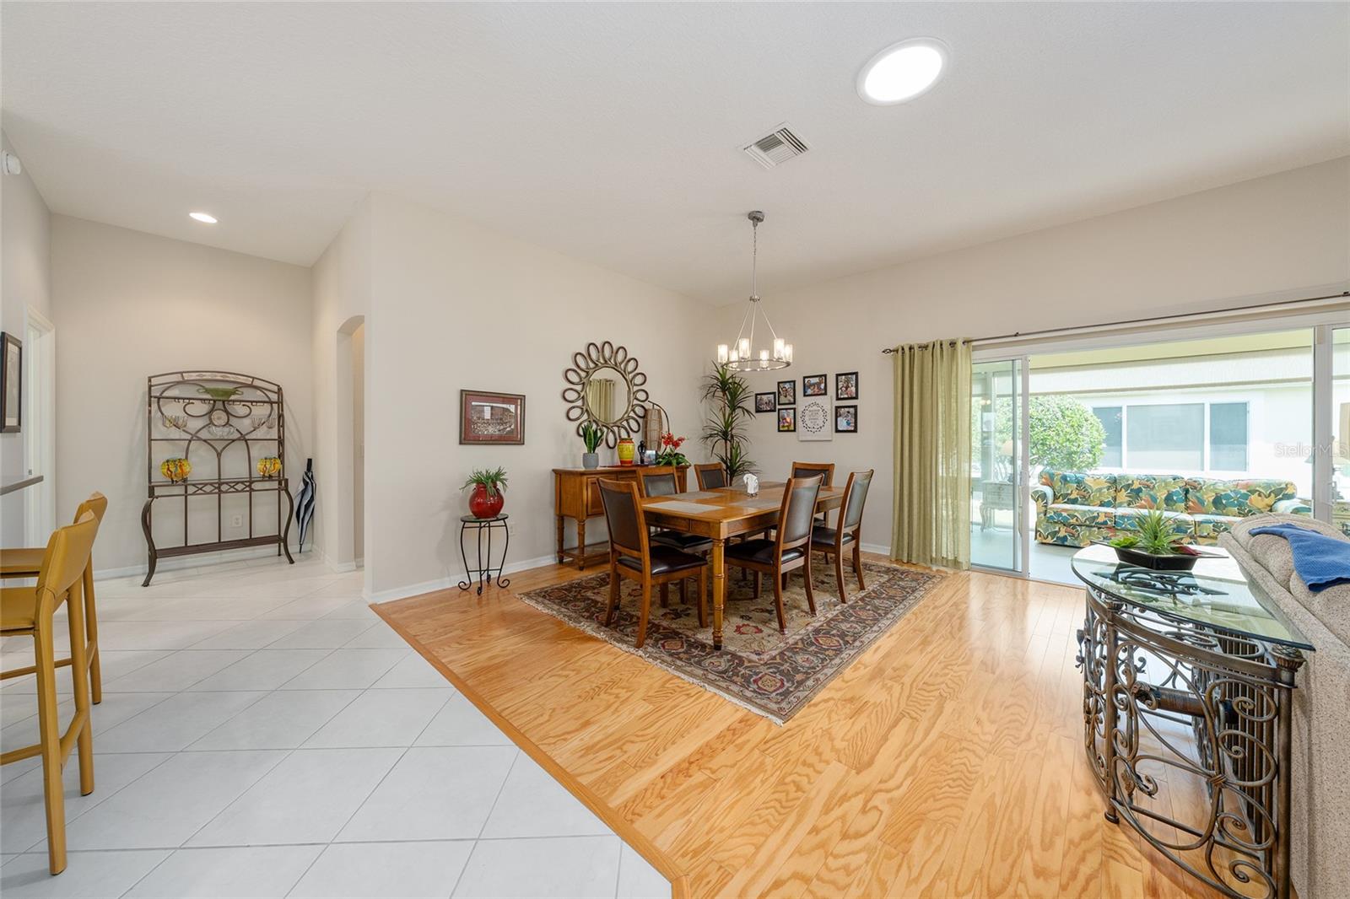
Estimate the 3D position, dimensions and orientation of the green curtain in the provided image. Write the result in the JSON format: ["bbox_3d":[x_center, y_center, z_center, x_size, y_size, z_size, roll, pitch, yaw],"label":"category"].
[{"bbox_3d":[2.525,0.048,4.459,0.690,2.170,0.120,1,1,42],"label":"green curtain"}]

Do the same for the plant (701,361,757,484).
[{"bbox_3d":[0.690,0.007,5.850,0.680,2.240,0.680,0,0,0],"label":"plant"}]

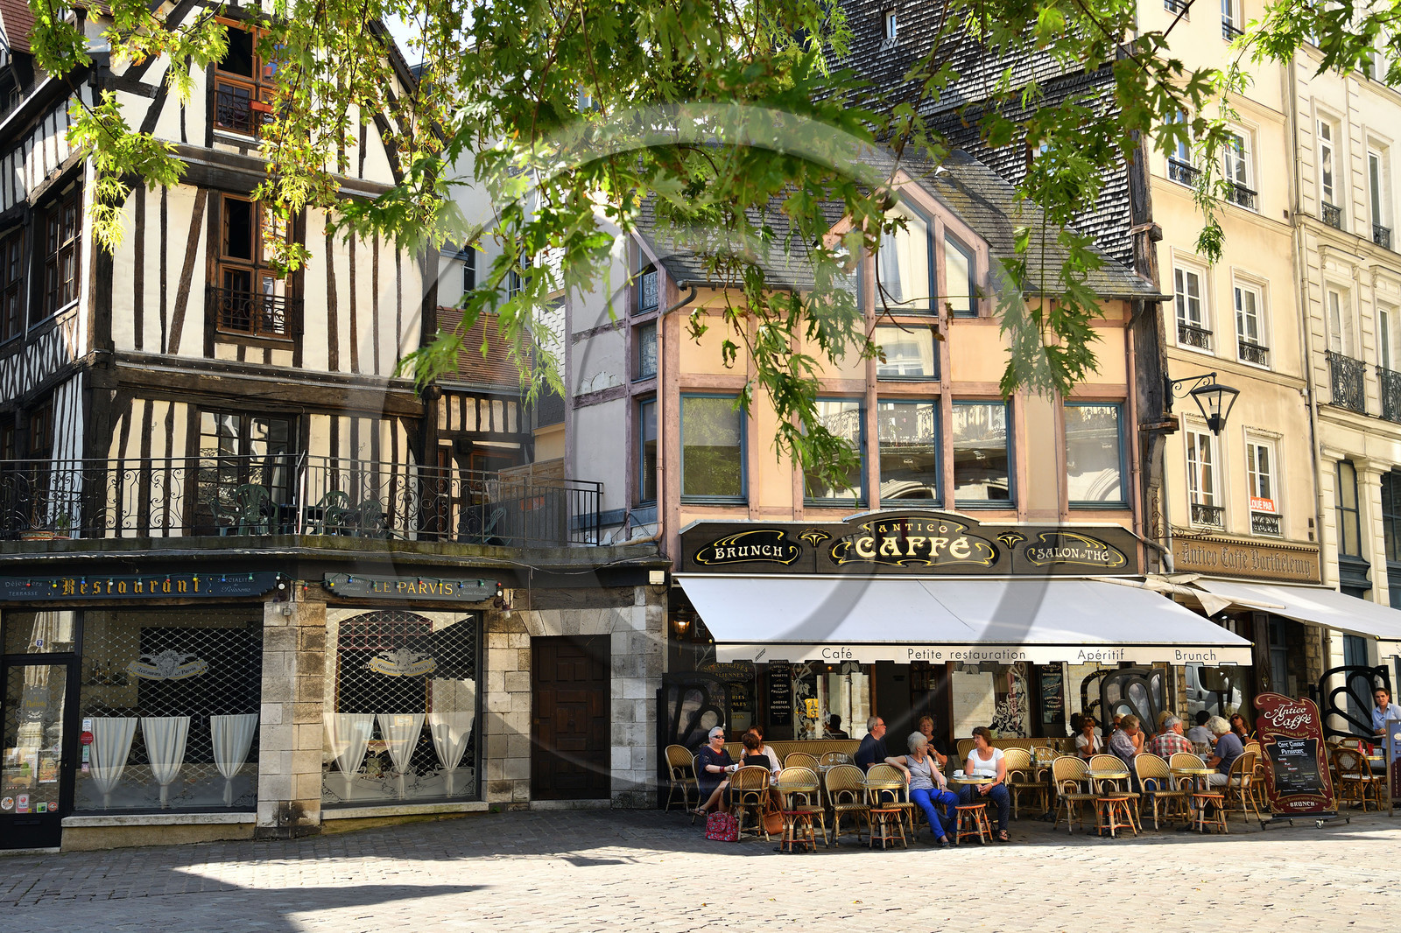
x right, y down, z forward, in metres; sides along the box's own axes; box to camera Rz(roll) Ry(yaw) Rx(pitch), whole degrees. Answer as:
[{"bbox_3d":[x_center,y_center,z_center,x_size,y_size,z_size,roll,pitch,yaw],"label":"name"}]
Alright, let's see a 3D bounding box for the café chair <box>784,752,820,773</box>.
[{"bbox_3d":[1.340,4.072,21.635,0.450,0.880,0.530,1,-9,-10],"label":"café chair"}]

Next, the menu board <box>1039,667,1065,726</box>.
[{"bbox_3d":[4.902,3.133,23.869,0.322,0.936,0.040,1,-8,-7],"label":"menu board"}]

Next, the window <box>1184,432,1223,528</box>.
[{"bbox_3d":[7.602,0.190,25.817,0.874,1.443,0.150,7,-12,-43],"label":"window"}]

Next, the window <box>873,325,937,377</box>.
[{"bbox_3d":[2.825,-1.585,23.623,0.920,0.772,0.100,1,-9,-9],"label":"window"}]

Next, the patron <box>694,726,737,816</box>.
[{"bbox_3d":[0.208,3.863,21.578,0.680,1.200,0.500,-7,-10,40],"label":"patron"}]

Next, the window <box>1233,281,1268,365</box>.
[{"bbox_3d":[9.133,-2.364,28.389,0.920,1.330,0.130,7,-11,-43],"label":"window"}]

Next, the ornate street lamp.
[{"bbox_3d":[7.194,-0.924,24.721,0.480,0.970,1.030,7,-12,-43],"label":"ornate street lamp"}]

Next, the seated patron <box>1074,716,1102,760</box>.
[{"bbox_3d":[5.170,3.984,22.861,0.460,1.270,0.720,1,-8,-12],"label":"seated patron"}]

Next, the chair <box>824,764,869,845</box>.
[{"bbox_3d":[1.714,3.915,19.803,0.465,0.880,0.540,1,-8,-12],"label":"chair"}]

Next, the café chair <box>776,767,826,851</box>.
[{"bbox_3d":[1.171,3.911,19.703,0.465,0.880,0.540,1,-8,-12],"label":"café chair"}]

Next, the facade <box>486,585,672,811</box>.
[{"bbox_3d":[-1.720,3.143,23.340,2.456,3.004,0.350,0,-8,-3],"label":"facade"}]

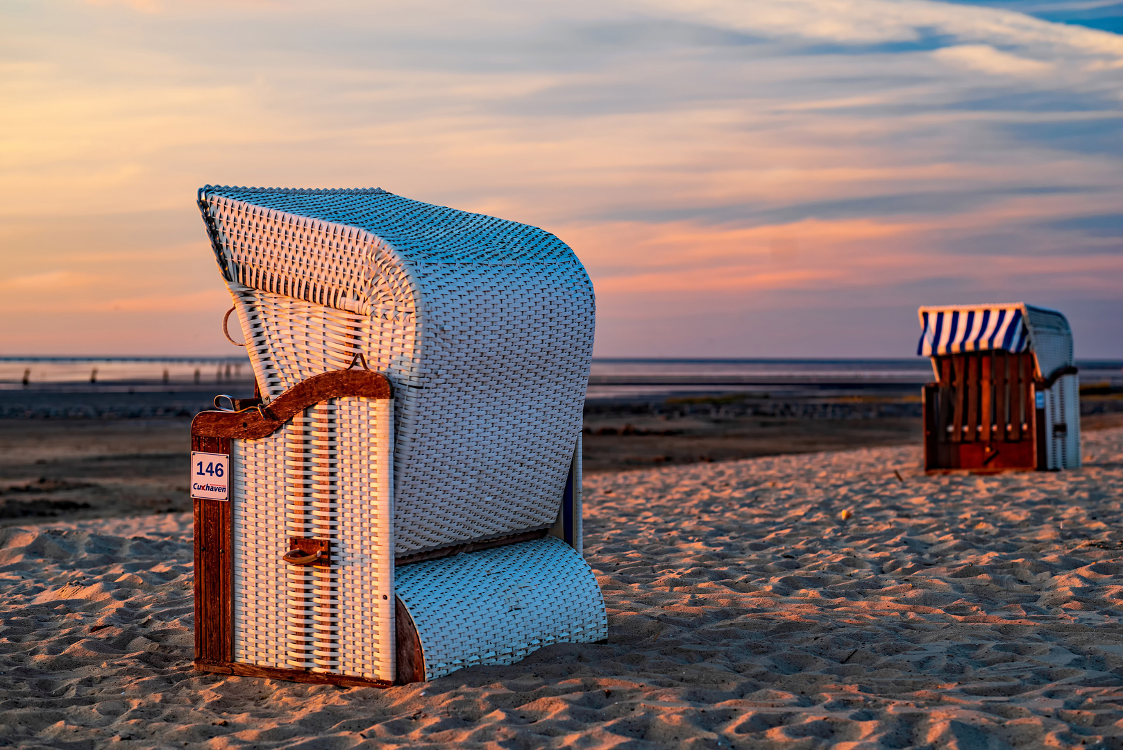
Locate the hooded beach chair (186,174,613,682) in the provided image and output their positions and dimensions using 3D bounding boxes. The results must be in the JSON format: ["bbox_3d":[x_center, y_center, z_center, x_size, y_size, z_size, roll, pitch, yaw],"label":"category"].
[{"bbox_3d":[-0.524,0.154,8.985,0.893,1.585,1.200,0,1,30],"label":"hooded beach chair"}]

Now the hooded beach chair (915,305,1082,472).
[{"bbox_3d":[4.103,0.147,24.732,1.200,1.547,0.971,-2,-3,41],"label":"hooded beach chair"}]

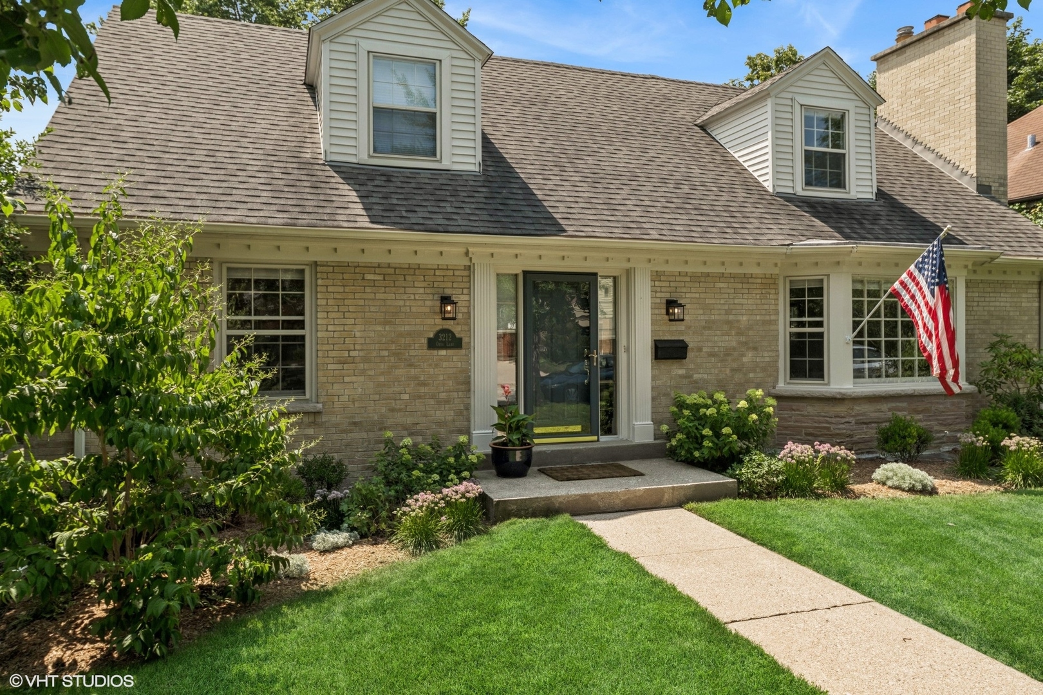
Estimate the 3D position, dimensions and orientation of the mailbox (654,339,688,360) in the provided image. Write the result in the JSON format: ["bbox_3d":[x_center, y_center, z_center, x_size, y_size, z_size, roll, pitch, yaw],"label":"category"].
[{"bbox_3d":[1.854,0.028,8.543,0.410,0.240,0.130,-1,0,-18],"label":"mailbox"}]

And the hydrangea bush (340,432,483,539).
[{"bbox_3d":[-1.013,1.153,6.448,1.300,0.720,1.300,-1,0,-18],"label":"hydrangea bush"}]

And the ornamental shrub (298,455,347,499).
[{"bbox_3d":[-2.028,1.300,7.069,0.510,0.470,0.500,0,0,-17],"label":"ornamental shrub"}]

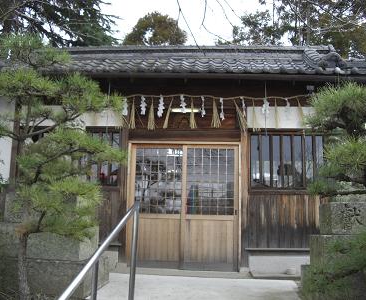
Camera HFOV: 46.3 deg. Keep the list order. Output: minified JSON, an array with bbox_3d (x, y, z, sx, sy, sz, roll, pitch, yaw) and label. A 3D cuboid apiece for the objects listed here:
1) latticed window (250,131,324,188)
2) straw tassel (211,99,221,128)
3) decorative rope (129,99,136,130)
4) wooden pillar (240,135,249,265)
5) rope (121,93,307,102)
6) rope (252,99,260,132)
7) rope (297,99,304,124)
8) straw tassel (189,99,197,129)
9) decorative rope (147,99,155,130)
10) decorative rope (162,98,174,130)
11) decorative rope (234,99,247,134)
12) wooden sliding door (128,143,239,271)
[{"bbox_3d":[1.564,0.162,6.460,1.124,0.860,0.080,1,-8,2],"label":"latticed window"},{"bbox_3d":[0.498,-0.543,6.359,0.148,0.456,0.090,1,-8,2],"label":"straw tassel"},{"bbox_3d":[-0.719,-0.518,6.151,0.095,0.446,0.090,1,-3,3],"label":"decorative rope"},{"bbox_3d":[0.922,0.746,6.410,0.134,2.065,0.130,1,-8,2],"label":"wooden pillar"},{"bbox_3d":[0.486,-0.785,6.394,2.806,0.138,0.080,1,-8,2],"label":"rope"},{"bbox_3d":[1.037,-0.490,6.072,0.114,0.483,0.090,1,-3,3],"label":"rope"},{"bbox_3d":[1.662,-0.523,6.047,0.099,0.410,0.090,1,-3,3],"label":"rope"},{"bbox_3d":[0.150,-0.526,6.113,0.114,0.436,0.090,1,-3,3],"label":"straw tassel"},{"bbox_3d":[-0.452,-0.510,6.139,0.115,0.460,0.090,1,-3,3],"label":"decorative rope"},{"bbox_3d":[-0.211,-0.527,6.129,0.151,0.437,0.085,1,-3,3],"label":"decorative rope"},{"bbox_3d":[0.856,-0.485,6.337,0.199,0.507,0.100,1,-8,2],"label":"decorative rope"},{"bbox_3d":[0.012,0.850,6.400,1.670,1.900,0.100,1,-3,3],"label":"wooden sliding door"}]

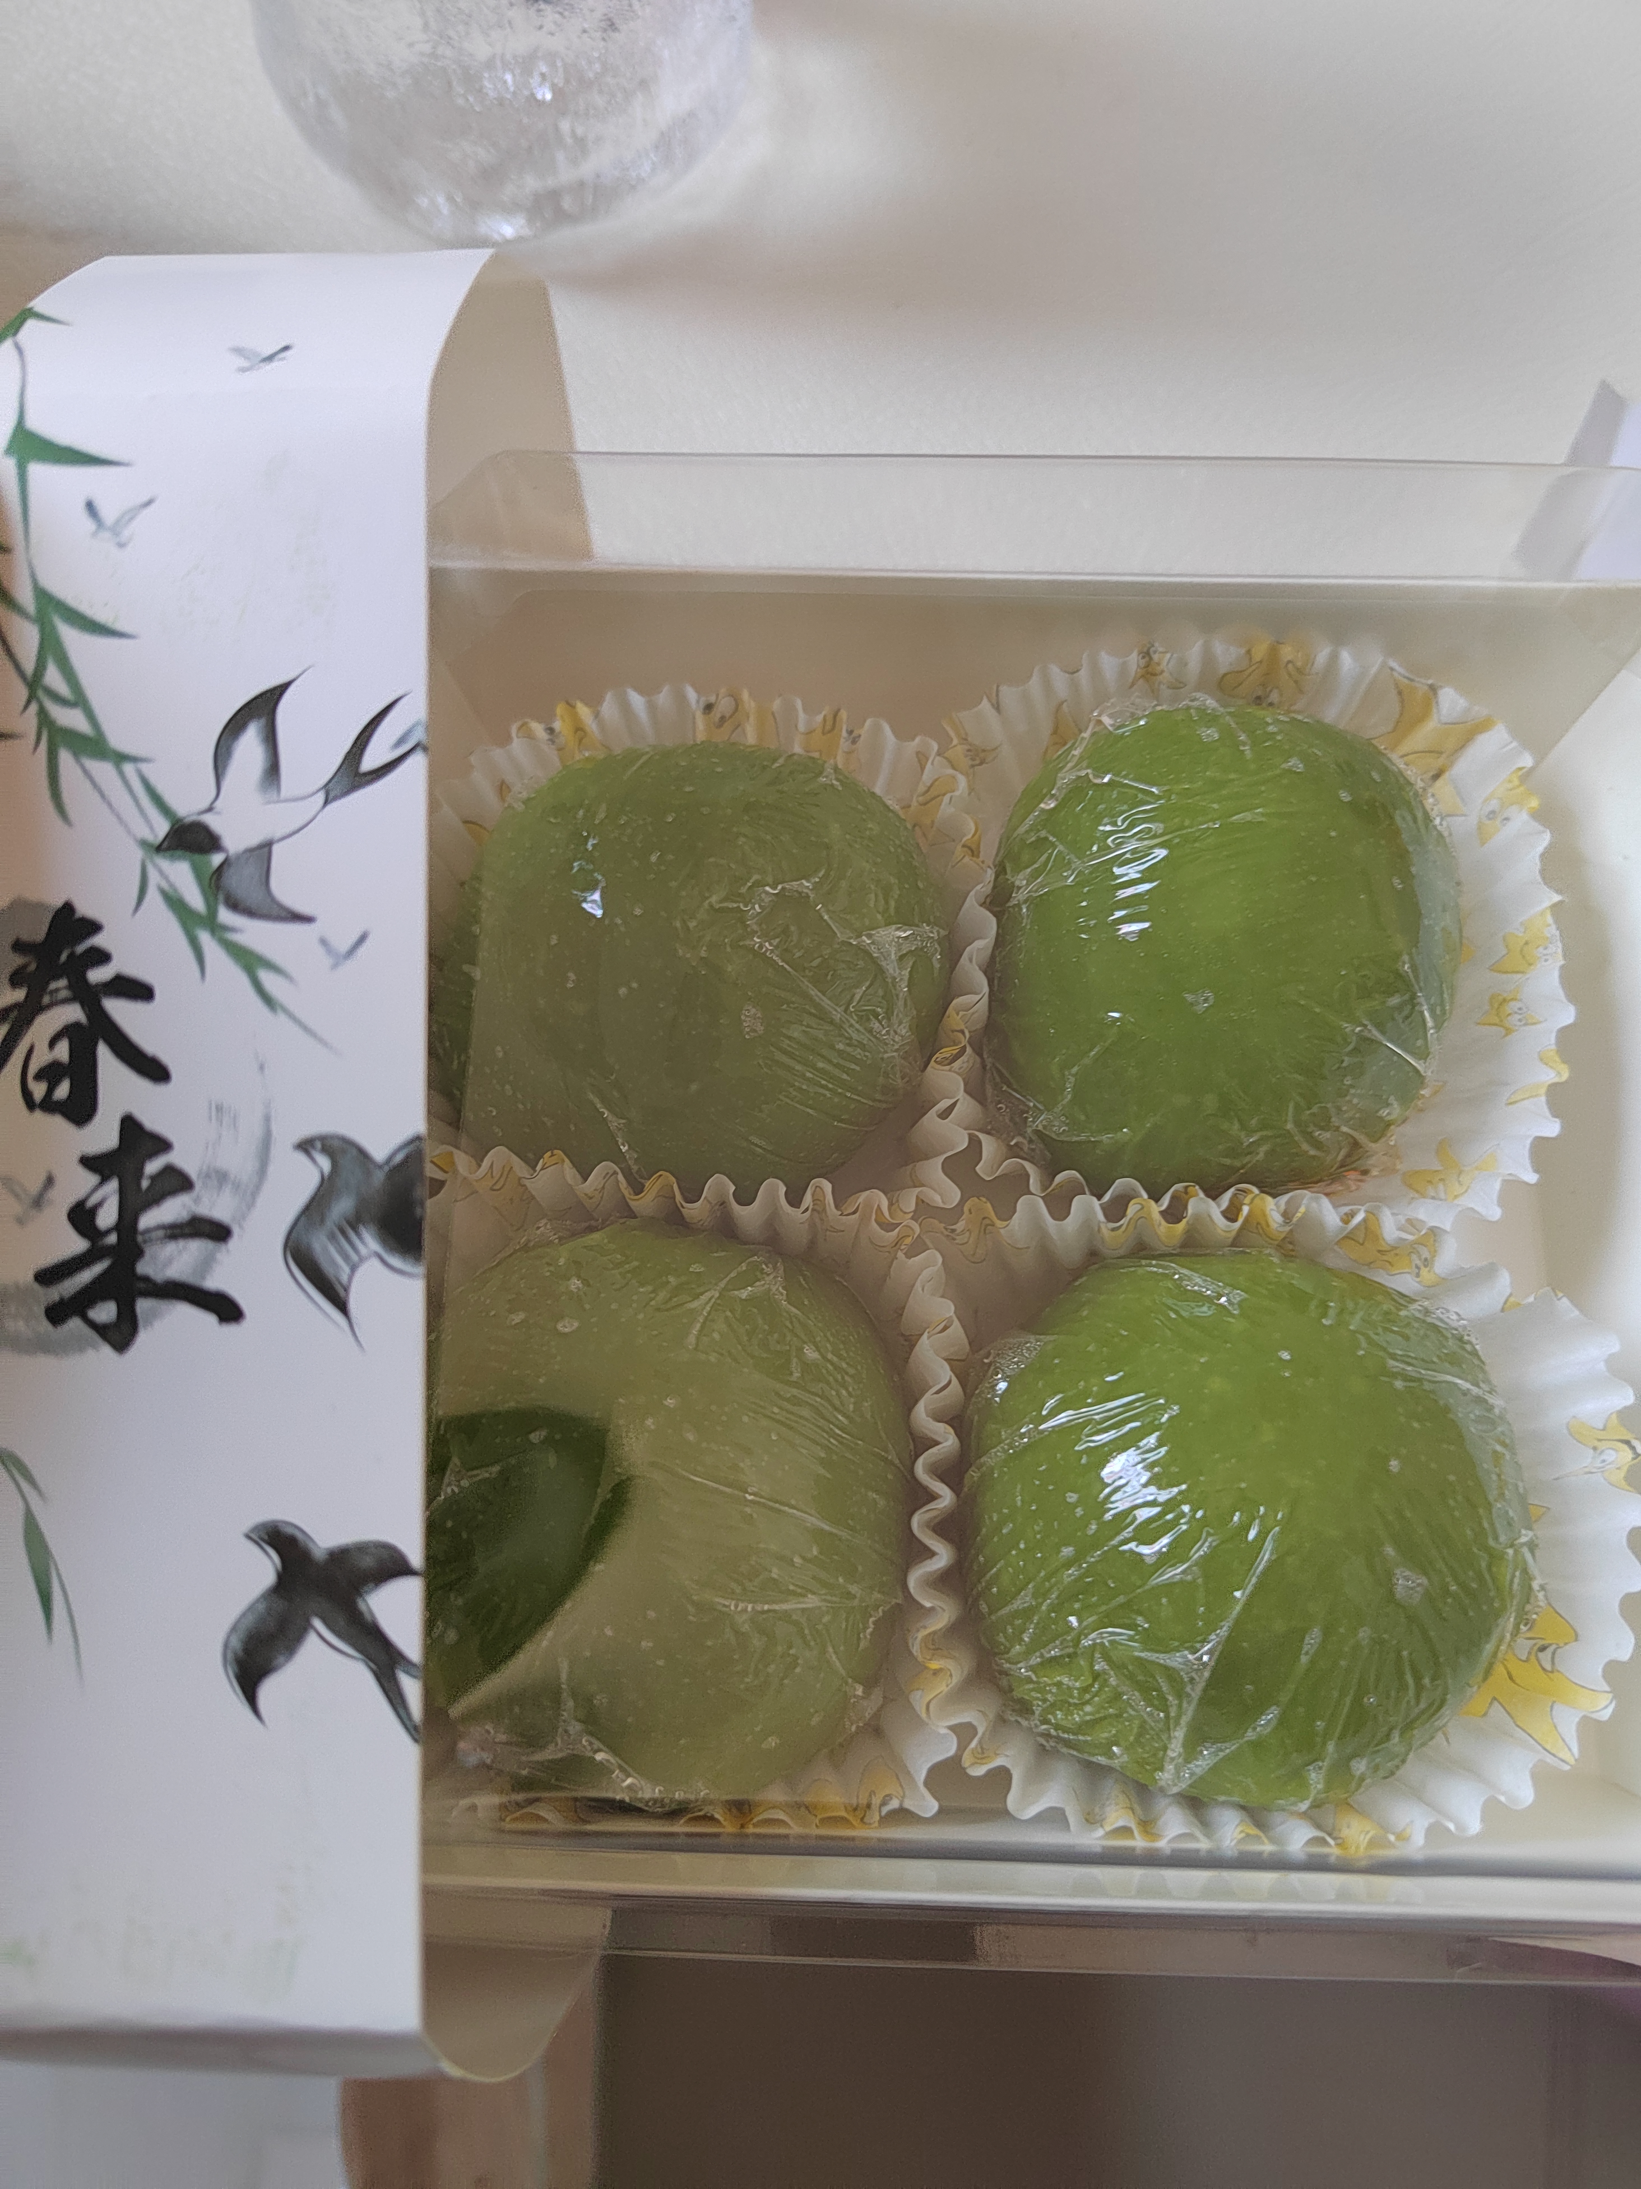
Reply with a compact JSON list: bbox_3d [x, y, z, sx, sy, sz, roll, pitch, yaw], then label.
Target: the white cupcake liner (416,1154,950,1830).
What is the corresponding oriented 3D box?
[{"bbox_3d":[-0.016,0.043,0.158,0.062,0.034,0.063,1,76,1],"label":"white cupcake liner"}]

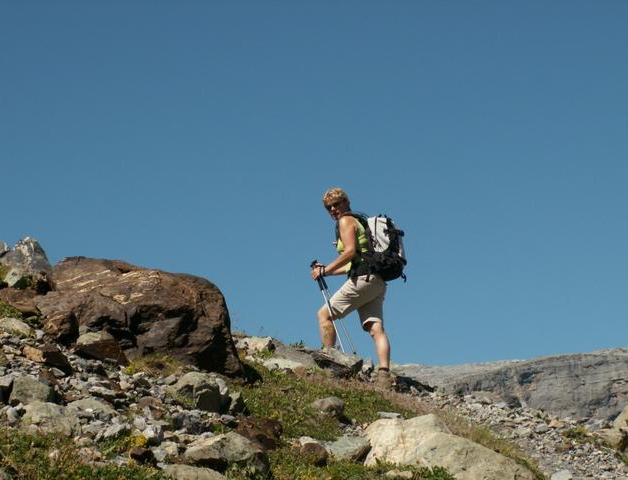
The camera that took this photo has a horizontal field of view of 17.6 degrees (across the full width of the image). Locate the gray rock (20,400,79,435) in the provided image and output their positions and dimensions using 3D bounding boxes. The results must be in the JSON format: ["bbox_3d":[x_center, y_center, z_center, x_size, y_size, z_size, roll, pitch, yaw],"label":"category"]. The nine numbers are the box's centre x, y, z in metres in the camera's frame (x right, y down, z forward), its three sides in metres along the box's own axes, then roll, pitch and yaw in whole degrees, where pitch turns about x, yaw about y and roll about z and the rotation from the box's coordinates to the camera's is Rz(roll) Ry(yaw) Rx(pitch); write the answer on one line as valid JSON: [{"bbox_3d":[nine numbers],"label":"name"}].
[{"bbox_3d":[-1.723,1.167,13.300,0.390,0.240,0.310,0,-7,0],"label":"gray rock"}]

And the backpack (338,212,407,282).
[{"bbox_3d":[0.477,0.060,16.300,0.440,0.530,0.340,-12,-7,4],"label":"backpack"}]

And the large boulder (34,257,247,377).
[{"bbox_3d":[-1.321,0.579,15.400,1.560,0.900,1.150,0,-7,0],"label":"large boulder"}]

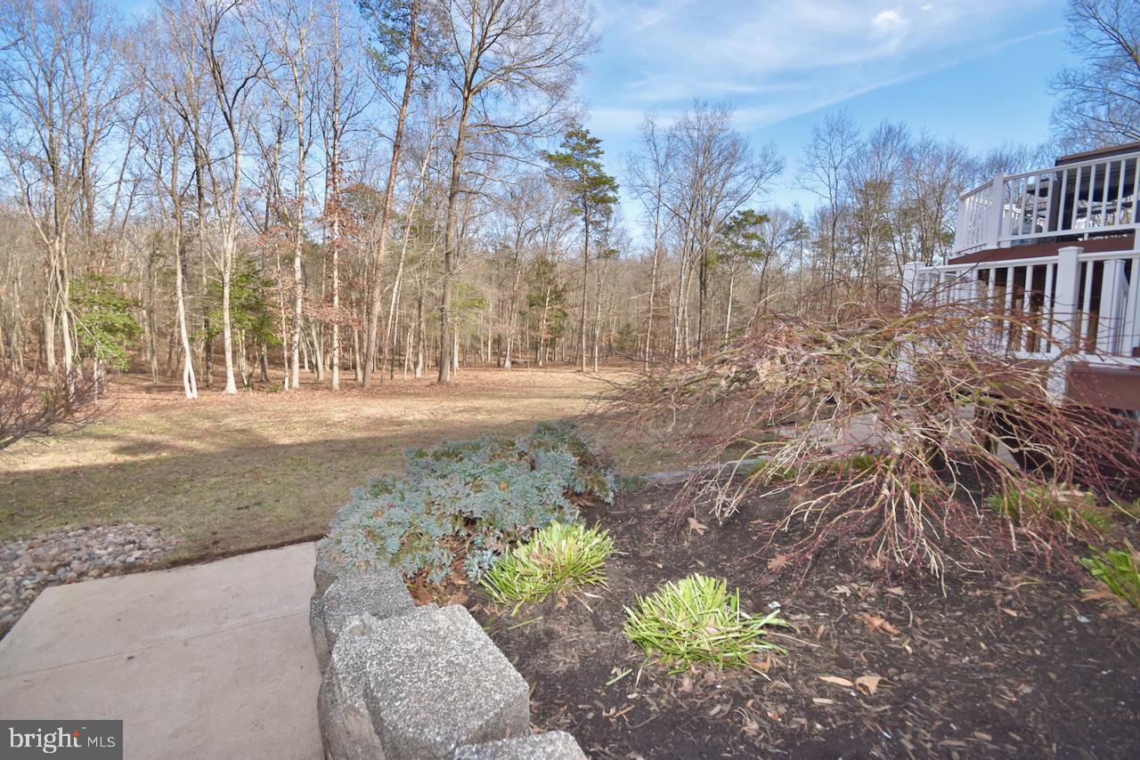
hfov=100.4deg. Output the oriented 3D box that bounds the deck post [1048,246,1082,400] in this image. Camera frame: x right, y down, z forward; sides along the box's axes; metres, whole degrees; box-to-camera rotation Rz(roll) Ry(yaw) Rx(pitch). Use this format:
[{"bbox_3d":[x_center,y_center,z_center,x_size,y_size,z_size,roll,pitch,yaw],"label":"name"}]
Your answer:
[{"bbox_3d":[4.080,-0.446,3.917,0.120,1.269,0.120,-4,7,-34],"label":"deck post"}]

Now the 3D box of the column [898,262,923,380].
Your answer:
[{"bbox_3d":[3.469,-0.576,4.837,0.120,1.221,0.120,-4,7,-34],"label":"column"}]

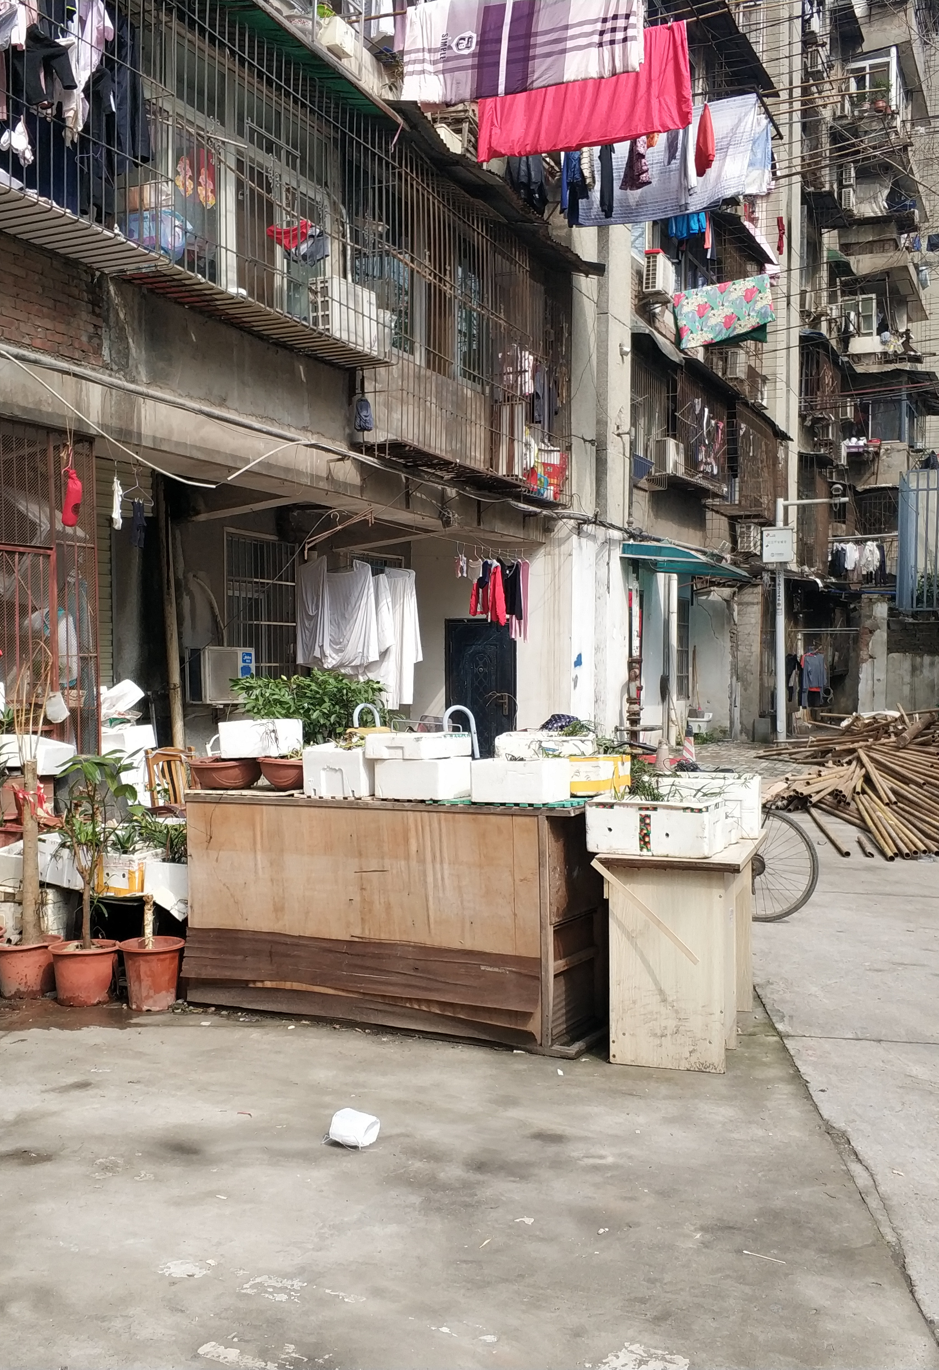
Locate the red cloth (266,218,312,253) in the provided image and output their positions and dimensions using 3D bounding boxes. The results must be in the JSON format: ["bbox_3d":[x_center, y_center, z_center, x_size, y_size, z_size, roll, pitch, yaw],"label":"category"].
[{"bbox_3d":[-1.310,-3.265,10.366,0.340,0.250,0.100,1,2,25],"label":"red cloth"}]

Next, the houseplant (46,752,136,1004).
[{"bbox_3d":[-1.626,0.823,6.164,0.350,1.080,0.330,0,2,0],"label":"houseplant"}]

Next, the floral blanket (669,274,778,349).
[{"bbox_3d":[3.373,-4.964,19.000,1.360,0.820,0.180,1,1,26],"label":"floral blanket"}]

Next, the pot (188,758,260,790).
[{"bbox_3d":[-1.180,0.423,6.850,0.340,0.150,0.330,1,1,0],"label":"pot"}]

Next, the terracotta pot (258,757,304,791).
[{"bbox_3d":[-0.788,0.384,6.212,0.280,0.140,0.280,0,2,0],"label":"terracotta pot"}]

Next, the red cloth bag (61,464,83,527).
[{"bbox_3d":[-2.272,-1.078,8.150,0.115,0.350,0.100,0,1,-18],"label":"red cloth bag"}]

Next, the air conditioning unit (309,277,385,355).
[{"bbox_3d":[-0.982,-2.855,11.108,0.250,0.490,0.740,1,2,25],"label":"air conditioning unit"}]

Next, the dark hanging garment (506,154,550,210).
[{"bbox_3d":[0.570,-5.028,14.041,0.420,0.750,0.200,1,2,25],"label":"dark hanging garment"}]

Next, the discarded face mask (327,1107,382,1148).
[{"bbox_3d":[-0.357,1.373,4.434,0.145,0.090,0.110,1,2,24],"label":"discarded face mask"}]

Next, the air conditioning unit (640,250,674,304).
[{"bbox_3d":[2.548,-5.519,19.300,0.280,0.550,0.760,1,1,25],"label":"air conditioning unit"}]

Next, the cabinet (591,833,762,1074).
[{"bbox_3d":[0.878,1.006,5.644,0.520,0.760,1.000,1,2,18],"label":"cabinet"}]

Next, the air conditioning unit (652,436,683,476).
[{"bbox_3d":[2.767,-3.188,19.900,0.270,0.510,0.740,1,1,25],"label":"air conditioning unit"}]

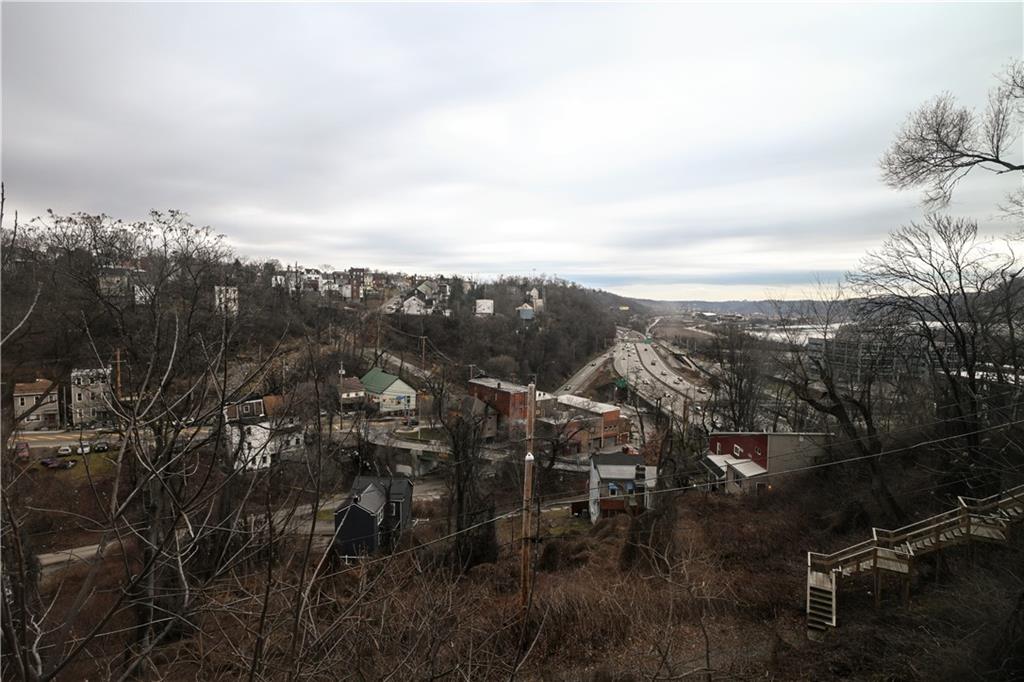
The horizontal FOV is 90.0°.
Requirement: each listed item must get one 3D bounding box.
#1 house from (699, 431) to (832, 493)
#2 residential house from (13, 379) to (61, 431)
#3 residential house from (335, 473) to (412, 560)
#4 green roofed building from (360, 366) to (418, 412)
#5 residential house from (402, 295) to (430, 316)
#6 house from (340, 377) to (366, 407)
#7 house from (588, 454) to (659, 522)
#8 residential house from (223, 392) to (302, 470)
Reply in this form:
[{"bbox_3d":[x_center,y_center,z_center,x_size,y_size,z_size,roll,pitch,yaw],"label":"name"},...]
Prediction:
[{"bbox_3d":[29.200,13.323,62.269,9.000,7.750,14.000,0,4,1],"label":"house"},{"bbox_3d":[-91.761,12.253,100.143,6.400,8.900,6.800,-2,4,-25],"label":"residential house"},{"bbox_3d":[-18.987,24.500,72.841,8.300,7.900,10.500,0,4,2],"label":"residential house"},{"bbox_3d":[-31.007,11.802,128.558,8.600,8.700,20.000,-2,4,-27],"label":"green roofed building"},{"bbox_3d":[-35.026,-12.890,184.953,7.600,7.200,9.000,-1,4,-12],"label":"residential house"},{"bbox_3d":[-39.172,12.259,126.313,5.900,7.100,7.200,-2,4,-27],"label":"house"},{"bbox_3d":[15.461,20.246,72.510,7.500,7.300,8.500,0,4,0],"label":"house"},{"bbox_3d":[-47.927,16.891,97.912,11.000,12.000,7.500,-3,5,-37],"label":"residential house"}]

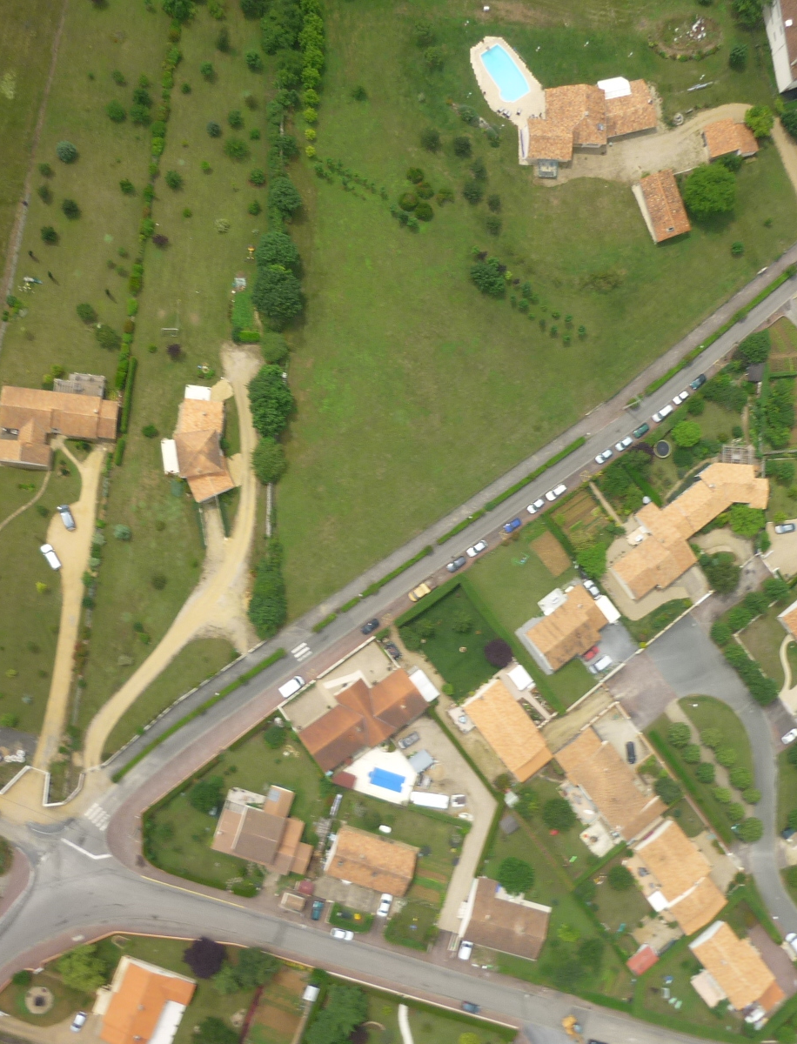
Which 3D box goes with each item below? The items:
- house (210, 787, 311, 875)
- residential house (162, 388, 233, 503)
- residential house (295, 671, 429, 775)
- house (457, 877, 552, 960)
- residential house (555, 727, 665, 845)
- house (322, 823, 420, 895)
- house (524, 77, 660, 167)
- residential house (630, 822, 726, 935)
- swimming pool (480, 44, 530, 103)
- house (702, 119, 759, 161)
[{"bbox_3d":[-24.713,58.544,254.014,18.817,5.800,15.365,19,82,-9],"label":"house"},{"bbox_3d":[-38.878,-15.175,257.422,13.763,5.800,23.048,-1,86,-11],"label":"residential house"},{"bbox_3d":[-7.029,37.830,259.353,24.666,5.200,12.504,-31,92,-12],"label":"residential house"},{"bbox_3d":[21.512,78.251,261.341,15.932,5.300,12.437,17,82,-9],"label":"house"},{"bbox_3d":[41.690,50.990,260.100,10.430,4.500,23.200,-41,92,-8],"label":"residential house"},{"bbox_3d":[-4.990,64.830,253.530,15.970,4.500,9.240,18,84,-6],"label":"house"},{"bbox_3d":[40.011,-83.792,277.503,29.562,6.600,15.838,-10,87,-11],"label":"house"},{"bbox_3d":[56.000,70.000,260.680,11.080,4.500,19.390,-34,91,-8],"label":"residential house"},{"bbox_3d":[21.260,-90.440,269.120,6.710,1.200,11.520,-38,92,-8],"label":"swimming pool"},{"bbox_3d":[67.740,-78.180,271.640,10.390,3.800,7.200,-21,89,-8],"label":"house"}]

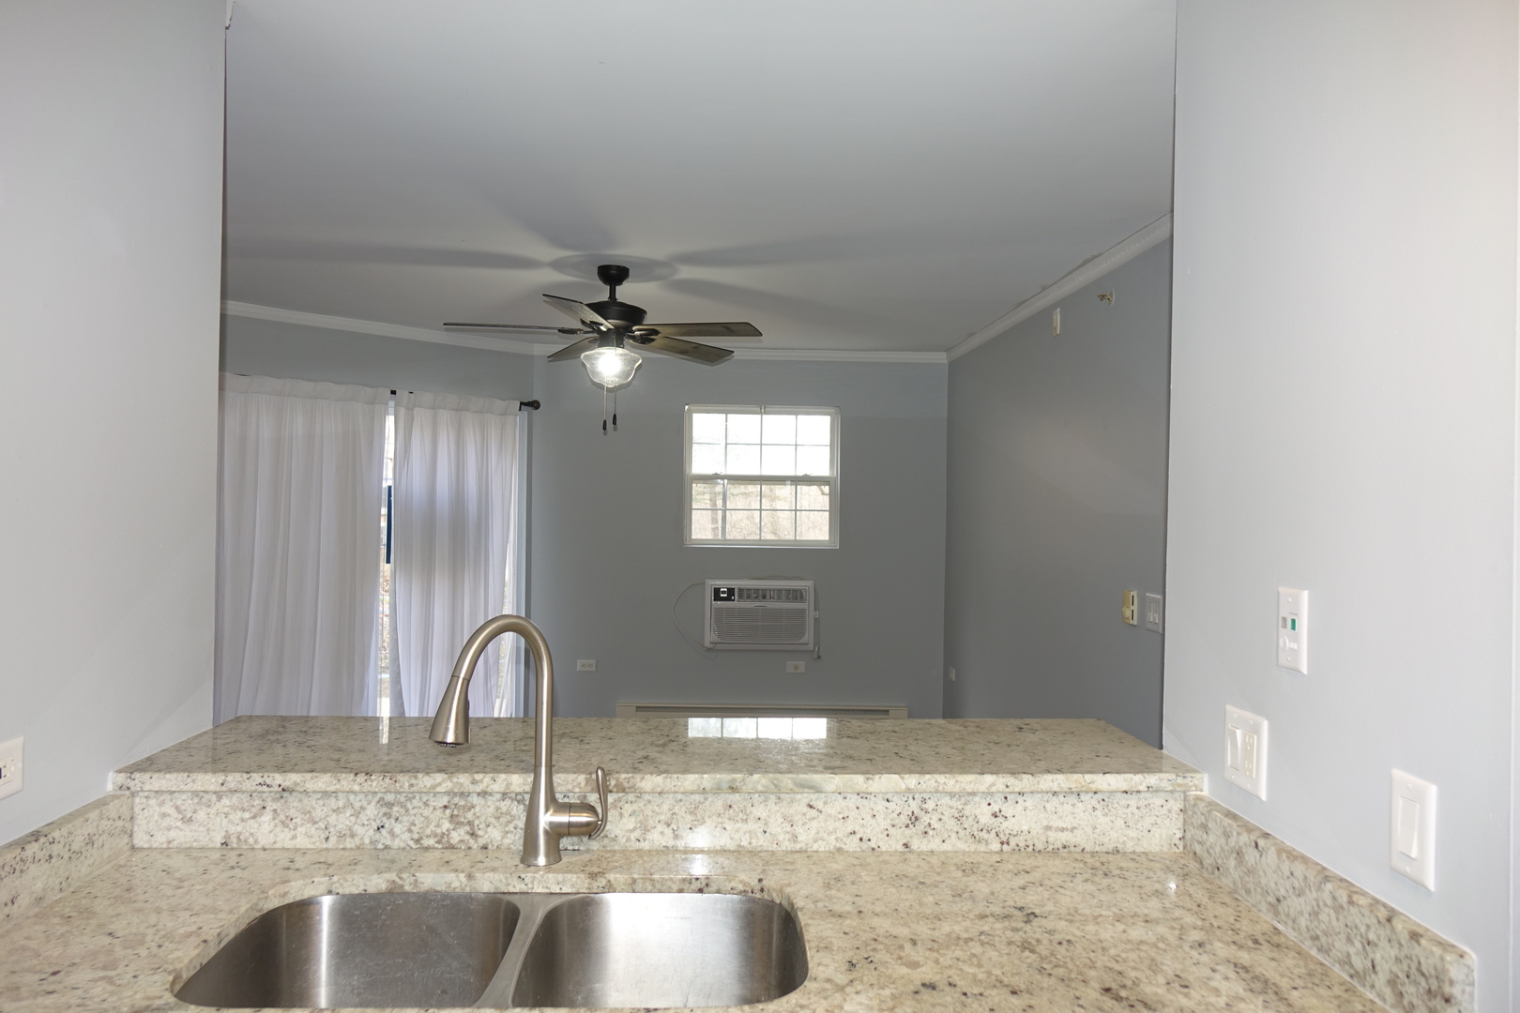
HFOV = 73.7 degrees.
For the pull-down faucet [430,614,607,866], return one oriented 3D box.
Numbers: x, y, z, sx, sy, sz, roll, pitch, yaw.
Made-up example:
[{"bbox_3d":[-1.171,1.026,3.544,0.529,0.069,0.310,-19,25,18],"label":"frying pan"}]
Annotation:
[{"bbox_3d":[-0.346,0.353,1.484,0.127,0.385,0.285,1,1,30],"label":"pull-down faucet"}]

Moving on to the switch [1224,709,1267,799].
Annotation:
[{"bbox_3d":[0.717,0.362,1.496,0.011,0.114,0.116,1,1,-2],"label":"switch"}]

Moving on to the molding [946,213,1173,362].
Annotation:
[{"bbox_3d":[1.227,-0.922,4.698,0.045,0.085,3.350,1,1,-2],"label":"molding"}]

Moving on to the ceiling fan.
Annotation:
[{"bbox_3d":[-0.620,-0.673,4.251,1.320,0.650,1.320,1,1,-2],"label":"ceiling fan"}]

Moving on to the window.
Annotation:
[{"bbox_3d":[0.011,-0.181,6.355,0.965,0.880,0.100,1,1,-2],"label":"window"}]

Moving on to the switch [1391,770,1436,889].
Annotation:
[{"bbox_3d":[0.732,0.361,1.136,0.012,0.115,0.071,1,1,-2],"label":"switch"}]

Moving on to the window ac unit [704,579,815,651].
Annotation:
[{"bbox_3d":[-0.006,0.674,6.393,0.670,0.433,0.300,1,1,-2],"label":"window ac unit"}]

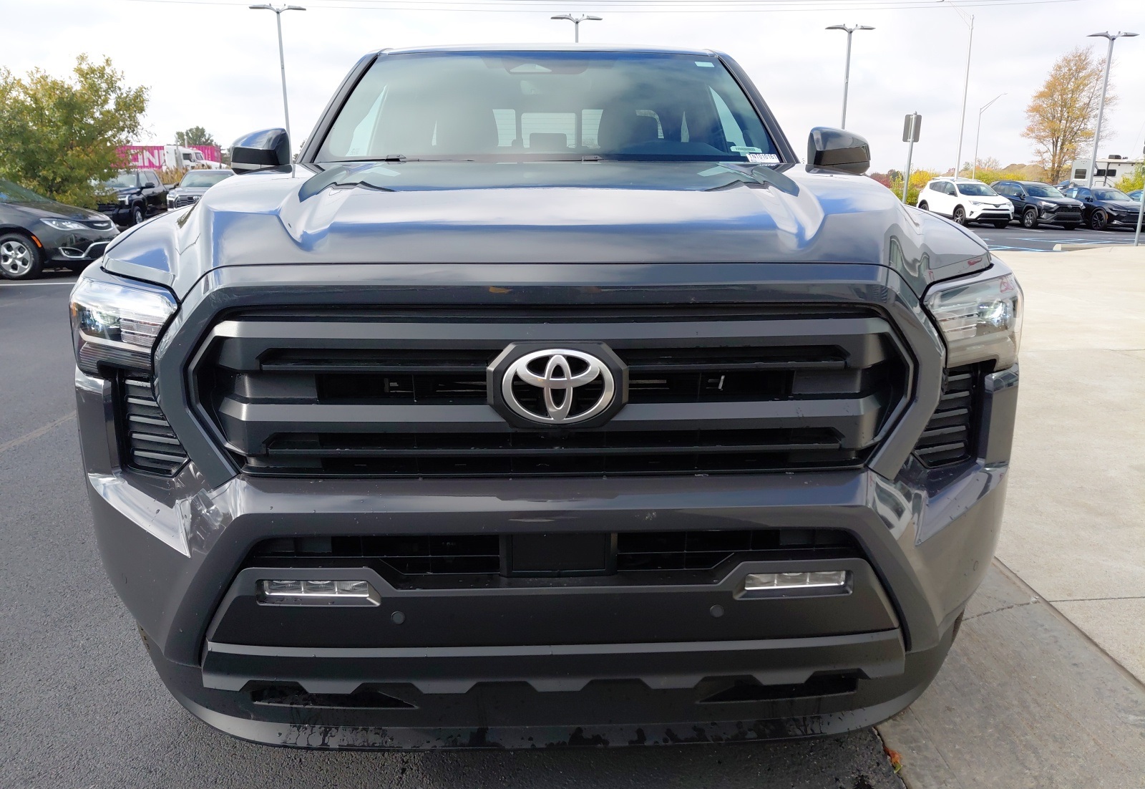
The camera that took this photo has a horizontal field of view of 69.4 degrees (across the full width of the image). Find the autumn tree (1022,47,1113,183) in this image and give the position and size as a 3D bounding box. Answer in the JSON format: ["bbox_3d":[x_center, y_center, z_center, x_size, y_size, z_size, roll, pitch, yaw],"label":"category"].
[{"bbox_3d":[30.692,-16.274,51.474,5.000,10.032,5.000,8,16,29],"label":"autumn tree"}]

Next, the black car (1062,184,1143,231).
[{"bbox_3d":[19.843,-7.077,31.322,1.850,1.560,4.900,-1,14,-5],"label":"black car"}]

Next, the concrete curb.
[{"bbox_3d":[11.338,-3.108,17.538,2.000,0.140,0.230,0,14,0],"label":"concrete curb"}]

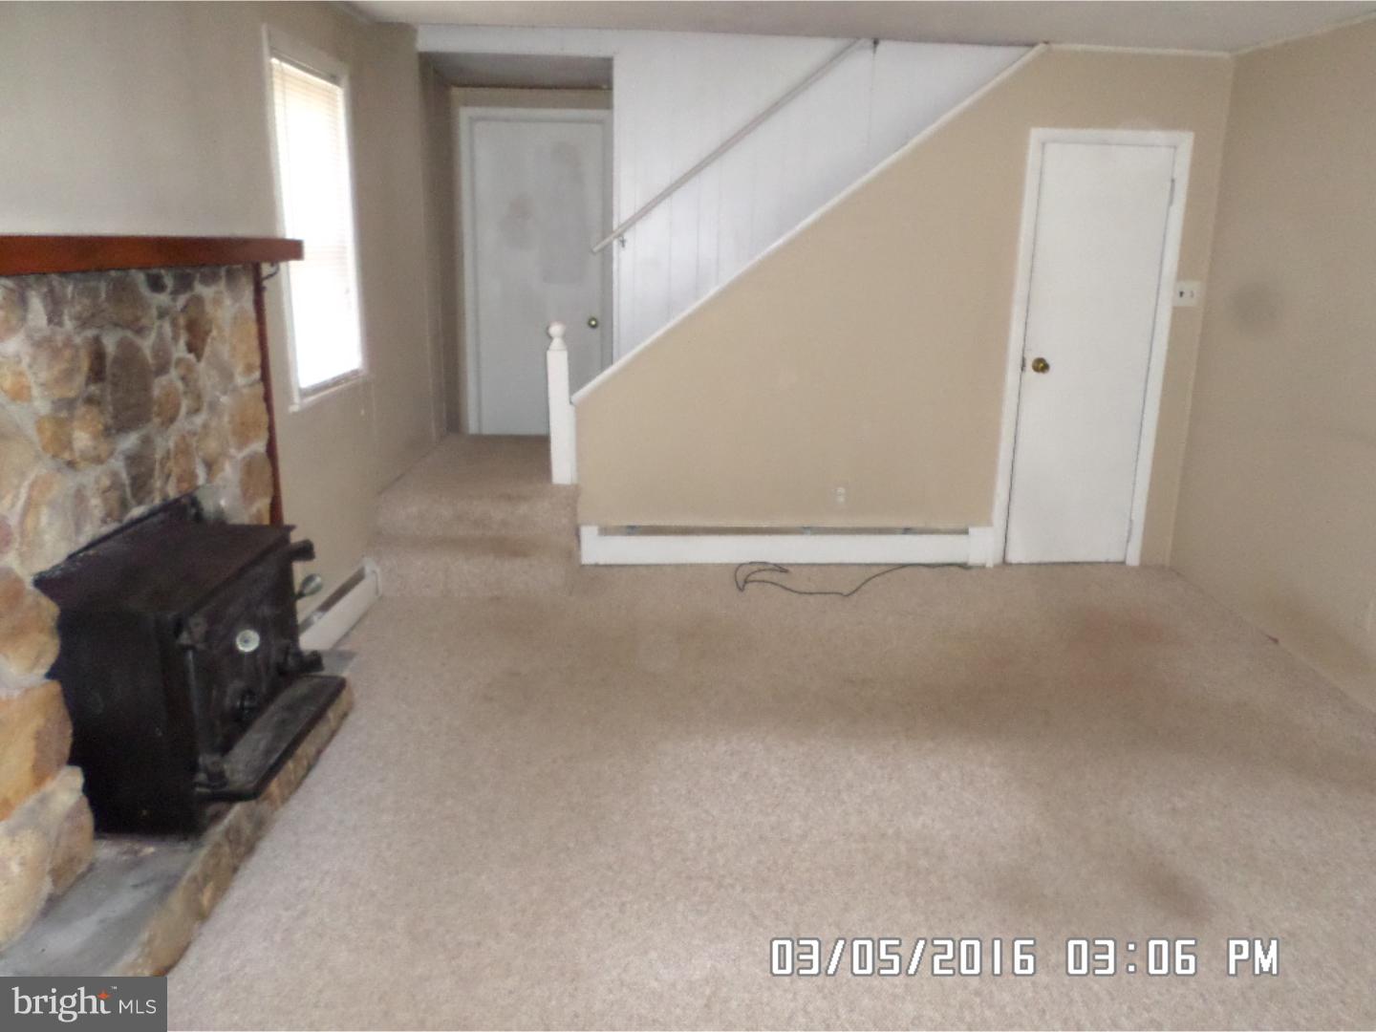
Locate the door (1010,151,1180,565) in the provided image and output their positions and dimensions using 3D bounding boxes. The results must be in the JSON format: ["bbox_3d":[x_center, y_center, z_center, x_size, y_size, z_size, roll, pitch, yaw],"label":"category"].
[{"bbox_3d":[1.939,-0.740,4.850,0.627,2.015,0.050,0,14,-2],"label":"door"}]

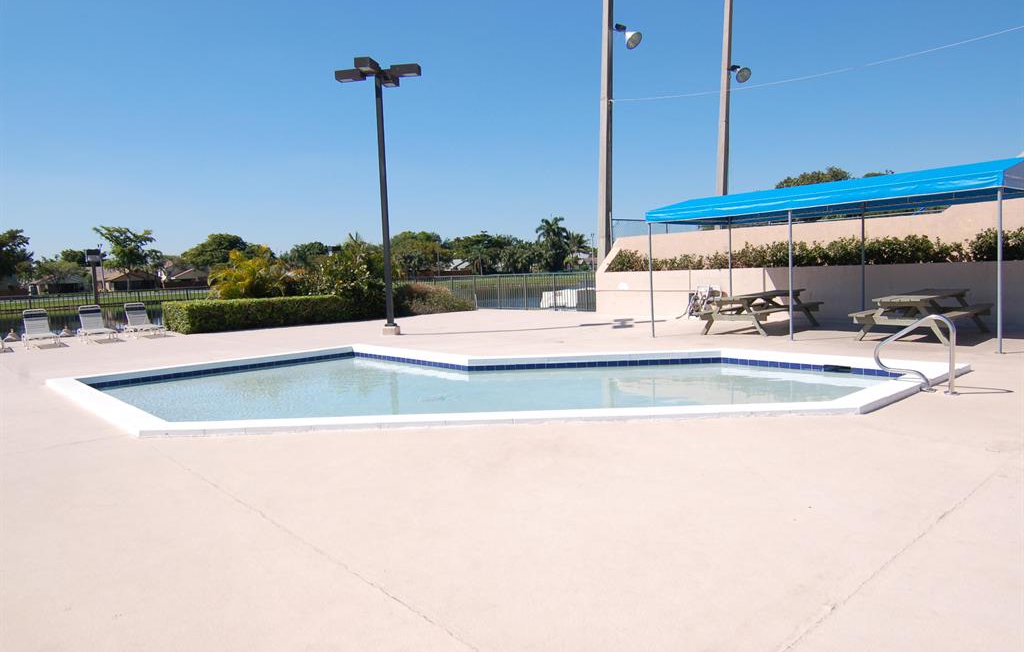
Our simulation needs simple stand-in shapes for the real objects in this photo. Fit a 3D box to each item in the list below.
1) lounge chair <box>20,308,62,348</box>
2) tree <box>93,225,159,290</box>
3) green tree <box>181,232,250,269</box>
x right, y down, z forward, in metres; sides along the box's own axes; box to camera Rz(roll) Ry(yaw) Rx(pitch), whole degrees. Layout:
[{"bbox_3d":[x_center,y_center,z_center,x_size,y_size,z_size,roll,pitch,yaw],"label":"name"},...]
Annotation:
[{"bbox_3d":[-11.586,0.041,16.747,0.660,0.910,1.600,-6,6,-40],"label":"lounge chair"},{"bbox_3d":[-59.369,-10.395,105.000,10.160,9.860,9.650,-5,5,-29],"label":"tree"},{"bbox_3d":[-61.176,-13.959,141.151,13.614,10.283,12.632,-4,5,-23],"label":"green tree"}]

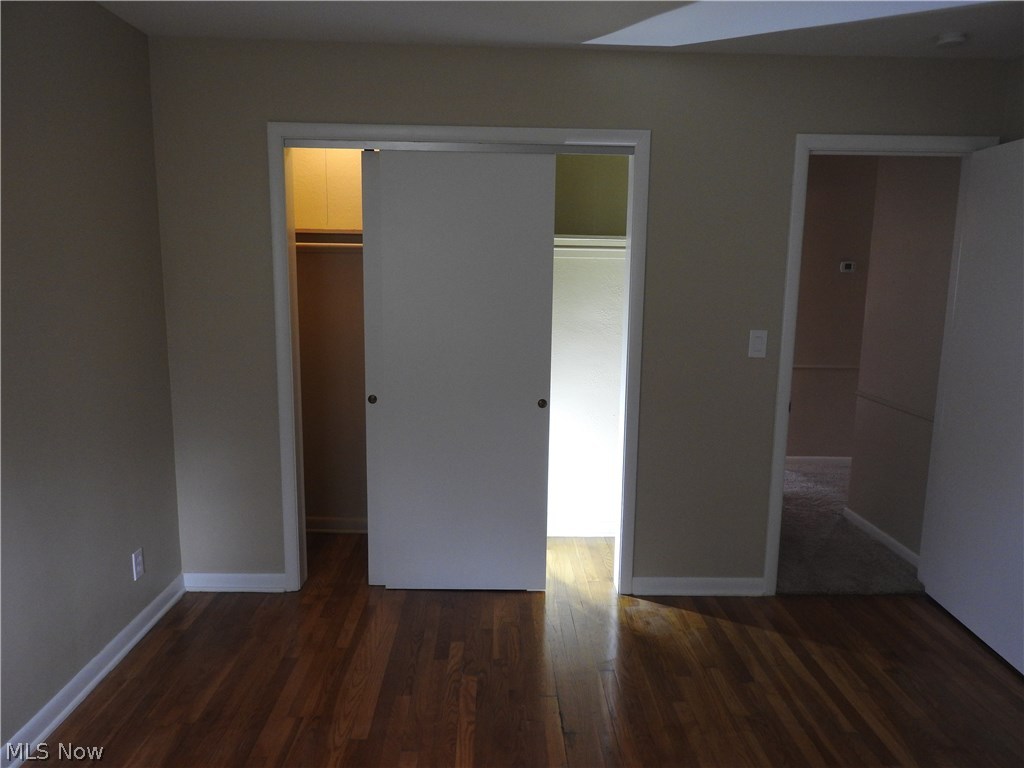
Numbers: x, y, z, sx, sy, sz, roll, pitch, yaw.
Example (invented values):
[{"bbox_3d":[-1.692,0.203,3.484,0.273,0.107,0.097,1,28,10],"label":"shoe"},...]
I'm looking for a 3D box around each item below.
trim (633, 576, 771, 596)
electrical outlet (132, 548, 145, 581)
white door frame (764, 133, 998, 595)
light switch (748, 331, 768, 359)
[{"bbox_3d":[0.893,0.966,3.391,0.634,0.088,0.016,0,9,-2],"label":"trim"},{"bbox_3d":[-1.519,0.732,2.889,0.009,0.114,0.071,0,9,-2],"label":"electrical outlet"},{"bbox_3d":[1.670,-0.043,3.323,0.894,2.121,0.130,0,9,-2],"label":"white door frame"},{"bbox_3d":[1.121,-0.180,3.223,0.077,0.121,0.010,0,9,-2],"label":"light switch"}]

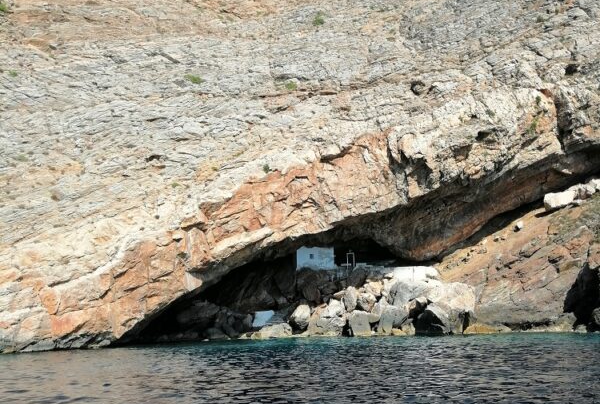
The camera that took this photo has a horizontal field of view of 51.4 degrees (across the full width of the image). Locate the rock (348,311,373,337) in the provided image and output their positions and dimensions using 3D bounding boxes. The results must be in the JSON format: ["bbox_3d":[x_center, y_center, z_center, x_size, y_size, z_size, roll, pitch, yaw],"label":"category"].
[{"bbox_3d":[6.250,12.560,64.500,2.430,2.630,2.070,-1,-11,5],"label":"rock"}]

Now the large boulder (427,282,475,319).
[{"bbox_3d":[16.160,10.580,67.000,5.050,3.790,4.290,-2,-11,13],"label":"large boulder"}]

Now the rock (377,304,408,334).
[{"bbox_3d":[9.710,12.330,65.500,3.290,3.090,2.630,-2,-11,8],"label":"rock"}]

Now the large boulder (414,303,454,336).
[{"bbox_3d":[14.010,12.240,65.000,4.080,3.060,3.350,-2,-11,12],"label":"large boulder"}]

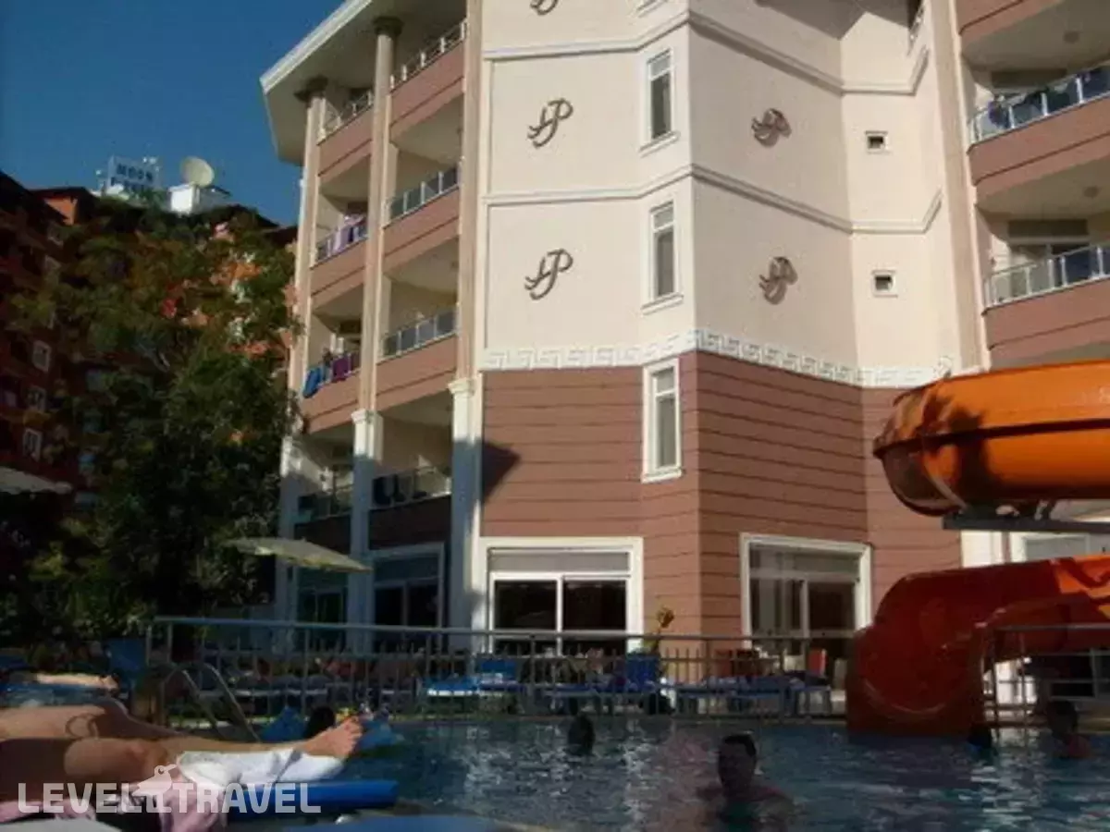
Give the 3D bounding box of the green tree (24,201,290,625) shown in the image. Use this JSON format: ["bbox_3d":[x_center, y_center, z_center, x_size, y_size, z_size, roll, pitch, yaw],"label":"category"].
[{"bbox_3d":[-7.128,0.349,20.168,5.200,8.967,4.800,0,-13,0],"label":"green tree"}]

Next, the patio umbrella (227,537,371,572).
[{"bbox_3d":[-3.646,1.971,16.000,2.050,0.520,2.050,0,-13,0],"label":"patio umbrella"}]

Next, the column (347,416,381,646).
[{"bbox_3d":[-3.768,2.599,21.825,0.500,5.345,0.500,11,-17,-39],"label":"column"}]

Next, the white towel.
[{"bbox_3d":[-0.735,0.883,2.800,0.420,0.120,0.250,0,-13,0],"label":"white towel"}]

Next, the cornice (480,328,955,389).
[{"bbox_3d":[3.011,-1.020,19.759,8.753,0.450,2.277,1,-13,-4],"label":"cornice"}]

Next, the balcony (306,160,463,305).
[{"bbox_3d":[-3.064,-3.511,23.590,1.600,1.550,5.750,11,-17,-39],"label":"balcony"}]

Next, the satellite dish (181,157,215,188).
[{"bbox_3d":[-19.113,-13.031,60.000,1.850,1.850,0.700,4,-13,-17],"label":"satellite dish"}]

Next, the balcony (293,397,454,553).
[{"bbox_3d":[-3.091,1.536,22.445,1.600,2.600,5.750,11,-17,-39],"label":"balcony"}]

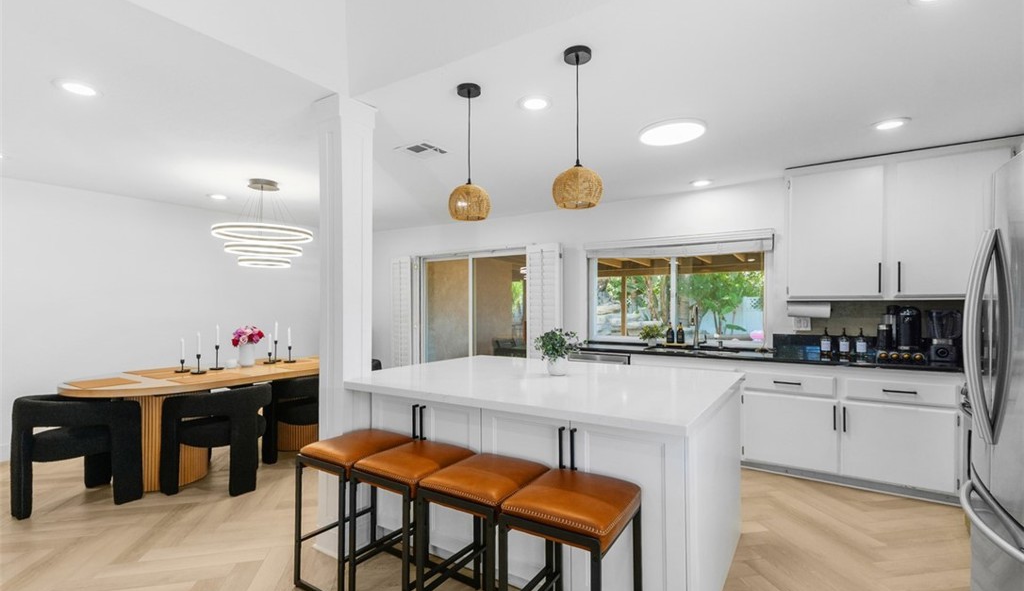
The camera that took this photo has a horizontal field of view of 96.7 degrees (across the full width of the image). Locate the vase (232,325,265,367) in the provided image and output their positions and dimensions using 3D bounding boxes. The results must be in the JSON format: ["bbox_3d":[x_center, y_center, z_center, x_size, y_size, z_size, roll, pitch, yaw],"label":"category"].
[{"bbox_3d":[-2.513,0.471,4.335,0.290,0.390,0.290,-1,-2,34],"label":"vase"}]

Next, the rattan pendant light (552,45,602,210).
[{"bbox_3d":[0.292,-0.743,2.030,0.225,0.690,0.225,0,-1,0],"label":"rattan pendant light"}]

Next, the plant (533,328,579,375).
[{"bbox_3d":[0.265,0.330,2.653,0.270,0.270,0.270,0,-1,0],"label":"plant"}]

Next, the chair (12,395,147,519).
[{"bbox_3d":[-2.961,1.027,3.086,0.640,0.740,0.600,-1,-2,34],"label":"chair"}]

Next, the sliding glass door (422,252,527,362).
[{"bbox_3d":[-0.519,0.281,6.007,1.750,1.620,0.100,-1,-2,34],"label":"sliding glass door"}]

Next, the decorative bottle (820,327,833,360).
[{"bbox_3d":[2.575,0.368,3.721,0.085,0.230,0.085,-1,-2,34],"label":"decorative bottle"}]

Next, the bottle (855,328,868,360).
[{"bbox_3d":[2.580,0.352,3.360,0.080,0.212,0.080,-1,-1,32],"label":"bottle"}]

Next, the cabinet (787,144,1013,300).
[{"bbox_3d":[2.895,-0.503,3.515,1.310,1.080,0.330,-1,-2,34],"label":"cabinet"}]

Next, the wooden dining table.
[{"bbox_3d":[-2.430,1.041,4.137,1.130,0.760,2.480,-1,-2,34],"label":"wooden dining table"}]

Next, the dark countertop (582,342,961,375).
[{"bbox_3d":[1.901,0.480,3.723,2.930,0.045,0.640,-1,-1,32],"label":"dark countertop"}]

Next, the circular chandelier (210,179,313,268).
[{"bbox_3d":[-2.242,-0.651,4.105,0.800,0.749,0.800,-1,-1,32],"label":"circular chandelier"}]

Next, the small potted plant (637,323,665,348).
[{"bbox_3d":[1.283,0.367,4.180,0.225,0.215,0.225,-1,-1,32],"label":"small potted plant"}]

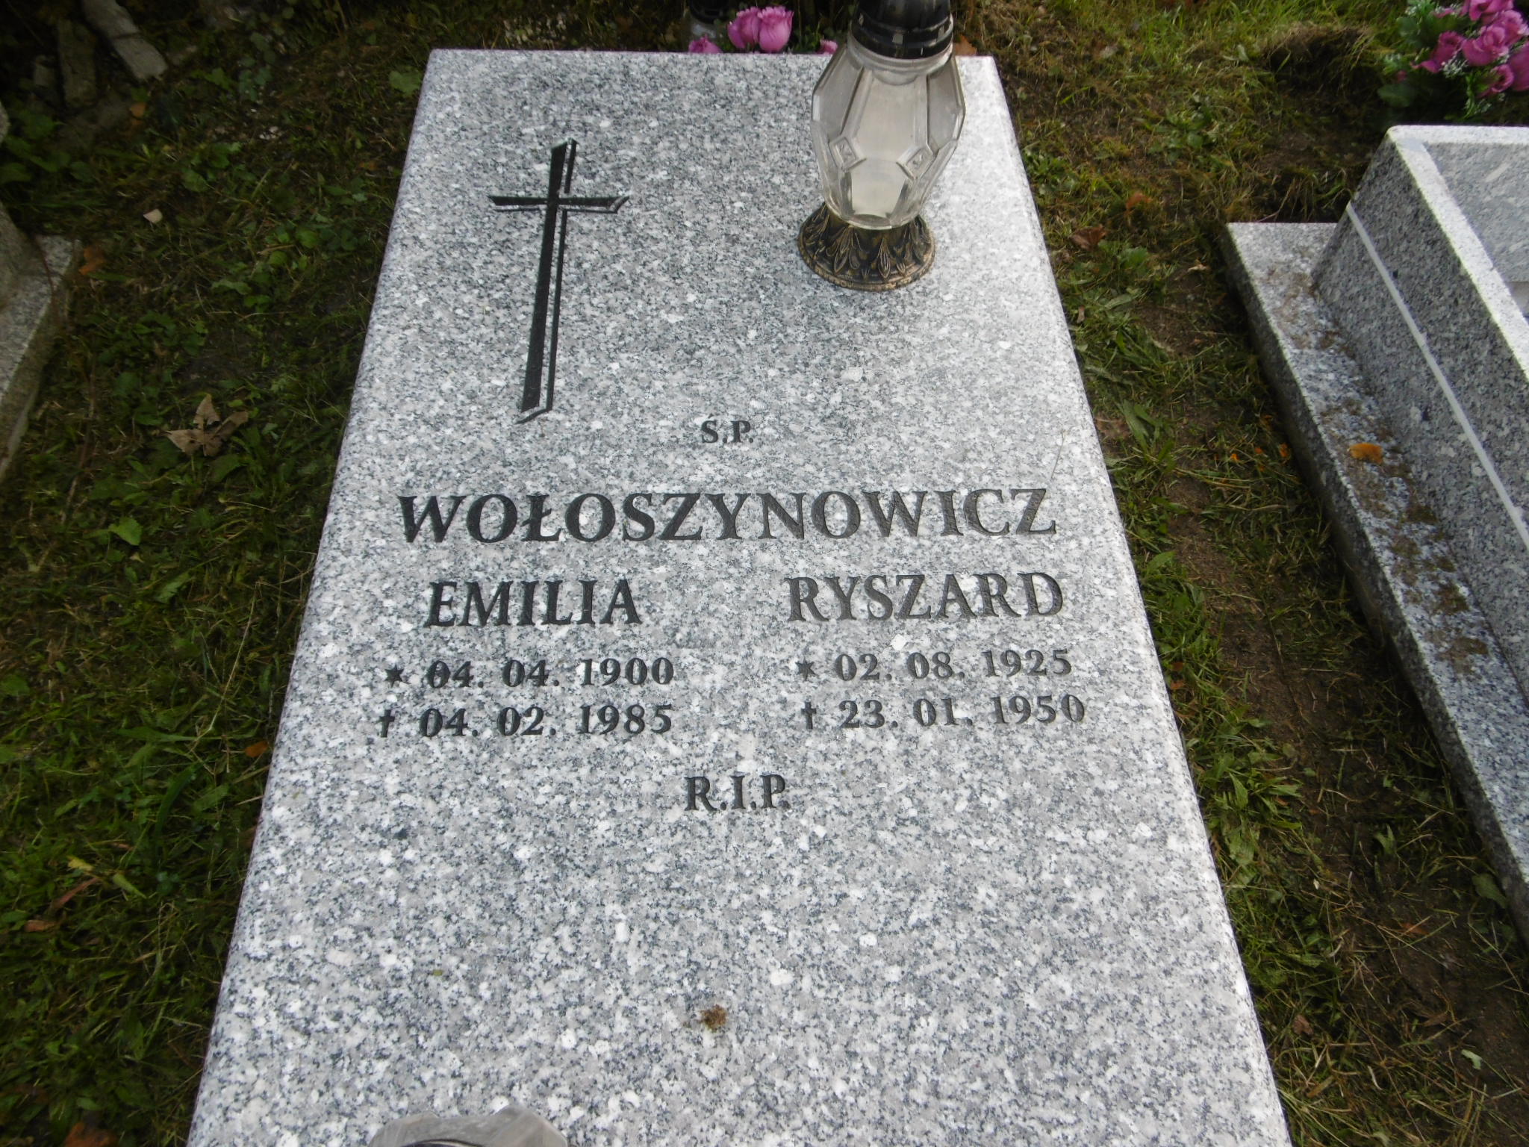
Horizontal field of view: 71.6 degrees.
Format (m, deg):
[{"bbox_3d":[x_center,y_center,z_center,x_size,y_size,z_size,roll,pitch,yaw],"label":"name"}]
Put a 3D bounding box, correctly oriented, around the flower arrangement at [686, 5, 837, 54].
[{"bbox_3d":[-0.003,-0.815,1.695,0.260,0.190,0.200,-1,57,-3],"label":"flower arrangement"}]

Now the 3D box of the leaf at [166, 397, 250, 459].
[{"bbox_3d":[-0.796,-0.208,1.518,0.108,0.030,0.095,-1,57,-3],"label":"leaf"}]

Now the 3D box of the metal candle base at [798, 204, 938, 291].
[{"bbox_3d":[0.125,-0.418,1.259,0.166,0.064,0.166,-1,57,-3],"label":"metal candle base"}]

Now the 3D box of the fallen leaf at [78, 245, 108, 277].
[{"bbox_3d":[-1.079,-0.503,1.703,0.036,0.015,0.064,16,57,8],"label":"fallen leaf"}]

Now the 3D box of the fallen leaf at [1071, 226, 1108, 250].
[{"bbox_3d":[0.559,-0.579,1.827,0.060,0.022,0.052,-1,57,-3],"label":"fallen leaf"}]

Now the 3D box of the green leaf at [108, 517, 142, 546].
[{"bbox_3d":[-0.861,-0.057,1.427,0.039,0.014,0.041,-1,57,-3],"label":"green leaf"}]

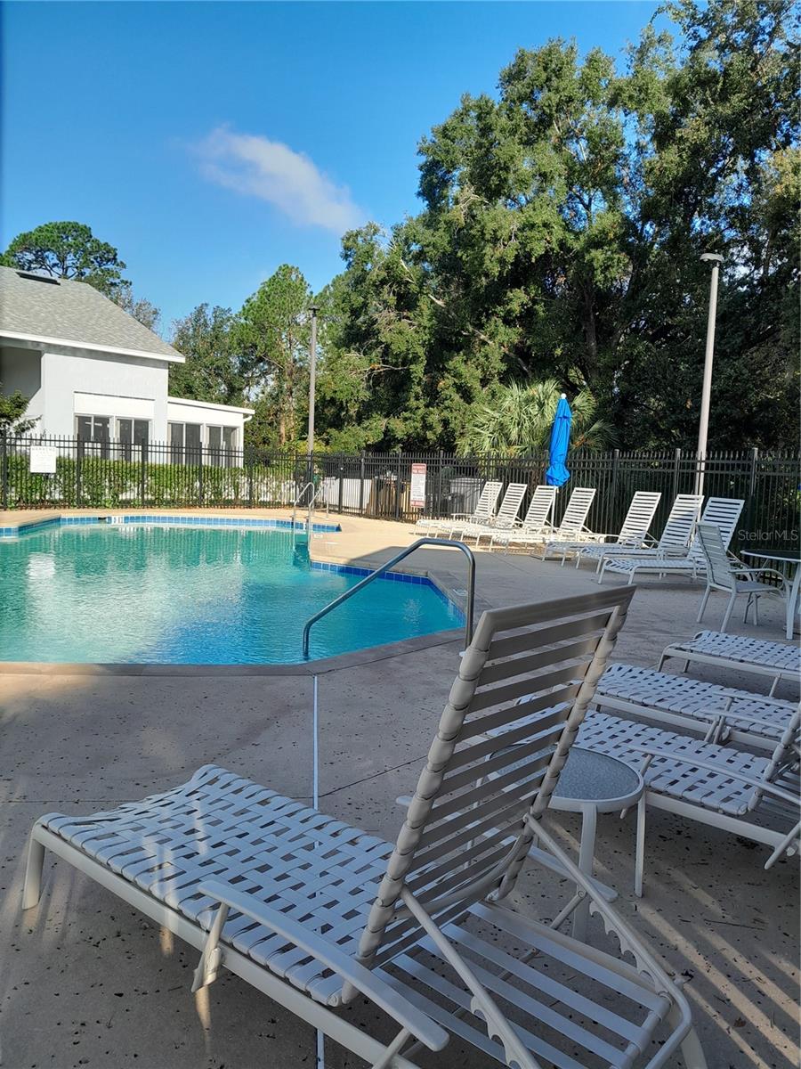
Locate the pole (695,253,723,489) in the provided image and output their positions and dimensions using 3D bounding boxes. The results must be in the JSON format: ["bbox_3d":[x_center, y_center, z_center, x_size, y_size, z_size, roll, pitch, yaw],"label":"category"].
[{"bbox_3d":[6.189,-2.706,17.070,0.480,5.952,0.360,0,5,-25],"label":"pole"}]

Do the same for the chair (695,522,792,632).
[{"bbox_3d":[3.170,0.412,7.755,0.646,0.950,0.600,3,5,3],"label":"chair"}]

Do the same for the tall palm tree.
[{"bbox_3d":[3.123,-1.823,19.507,3.400,3.504,3.100,2,5,0],"label":"tall palm tree"}]

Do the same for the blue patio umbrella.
[{"bbox_3d":[2.793,-1.103,14.950,0.450,2.806,0.450,2,5,0],"label":"blue patio umbrella"}]

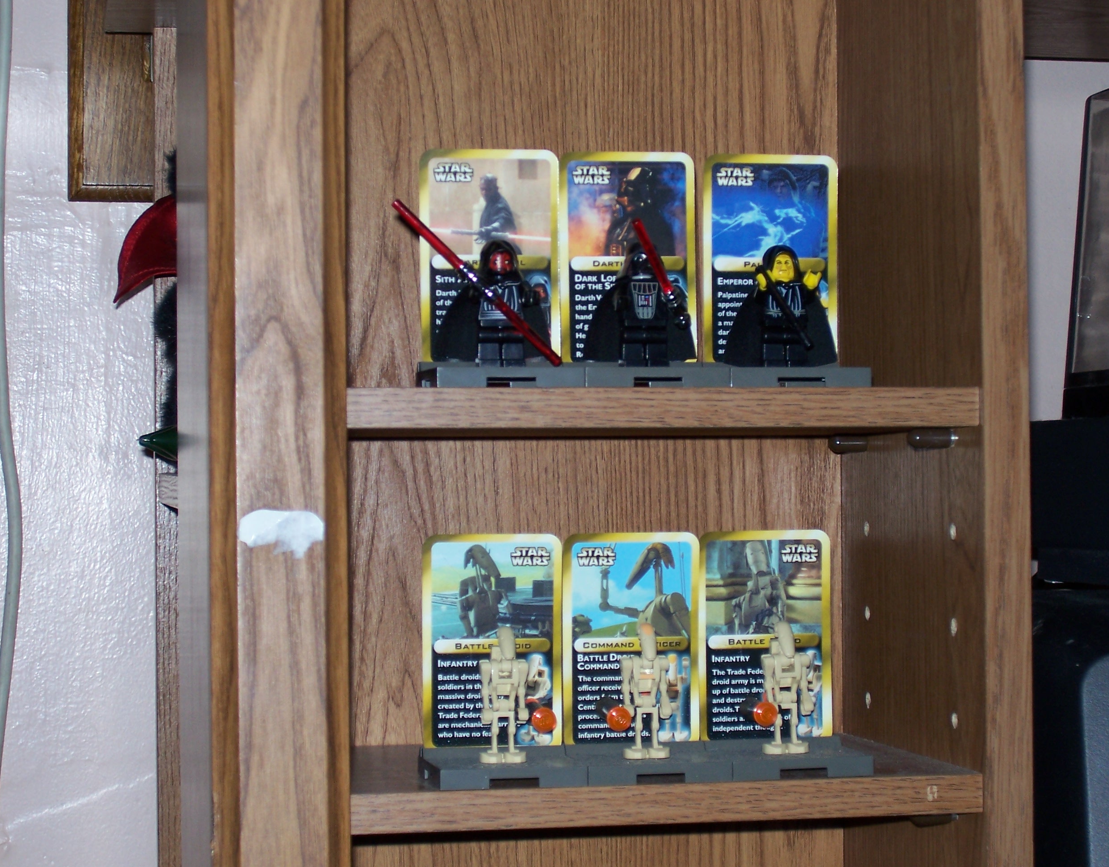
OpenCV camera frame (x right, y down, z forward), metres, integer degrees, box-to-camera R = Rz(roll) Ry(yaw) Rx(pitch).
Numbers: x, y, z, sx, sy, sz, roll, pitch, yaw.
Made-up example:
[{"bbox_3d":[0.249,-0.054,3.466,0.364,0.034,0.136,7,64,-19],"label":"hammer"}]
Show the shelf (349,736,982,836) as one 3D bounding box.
[{"bbox_3d":[0.021,0.120,0.952,0.214,0.013,0.147,0,-1,-12],"label":"shelf"}]

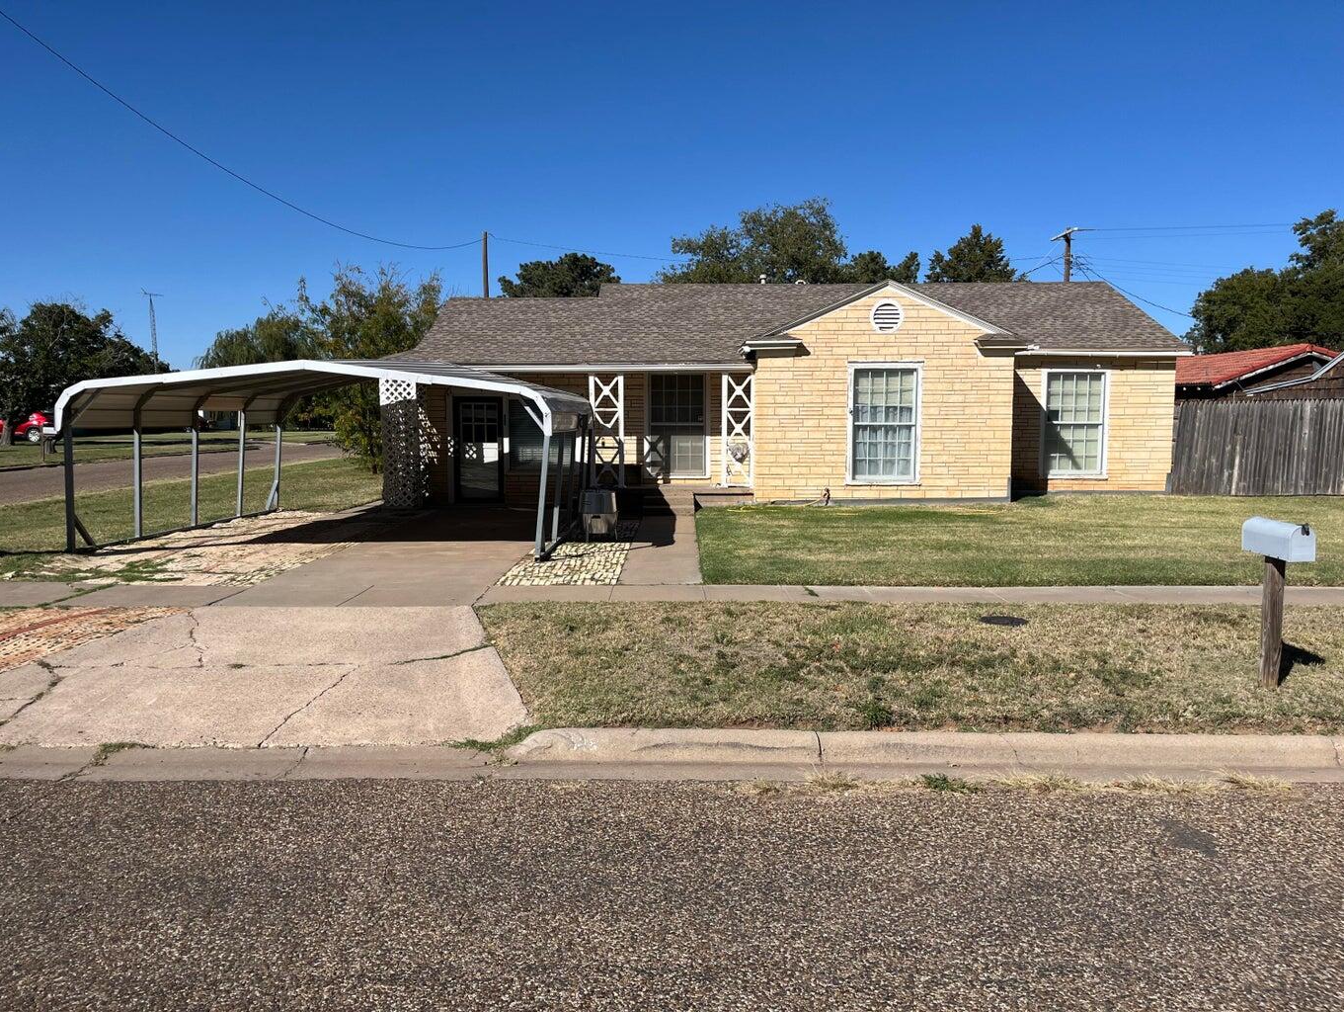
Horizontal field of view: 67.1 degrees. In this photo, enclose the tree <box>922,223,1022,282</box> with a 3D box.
[{"bbox_3d":[11.209,-6.097,37.611,4.192,8.560,4.192,0,5,0],"label":"tree"}]

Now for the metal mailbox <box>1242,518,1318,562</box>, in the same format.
[{"bbox_3d":[3.835,0.211,6.413,0.170,0.223,0.500,0,5,0],"label":"metal mailbox"}]

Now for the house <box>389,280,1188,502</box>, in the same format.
[{"bbox_3d":[2.550,-2.661,22.002,14.800,4.609,9.700,0,5,1],"label":"house"}]

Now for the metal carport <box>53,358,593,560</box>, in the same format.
[{"bbox_3d":[-4.332,-0.817,15.111,5.876,2.337,6.250,0,5,1],"label":"metal carport"}]

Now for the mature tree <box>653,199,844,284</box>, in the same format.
[{"bbox_3d":[3.219,-6.953,39.543,7.842,9.929,7.842,0,5,0],"label":"mature tree"}]

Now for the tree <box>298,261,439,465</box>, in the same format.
[{"bbox_3d":[-8.276,-3.767,28.279,4.255,5.753,4.255,0,5,0],"label":"tree"}]

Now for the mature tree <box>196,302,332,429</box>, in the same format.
[{"bbox_3d":[-26.327,-8.644,65.495,9.525,8.953,9.525,0,5,0],"label":"mature tree"}]

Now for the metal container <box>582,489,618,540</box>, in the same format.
[{"bbox_3d":[-0.976,0.108,13.511,0.512,0.682,0.500,0,5,1],"label":"metal container"}]

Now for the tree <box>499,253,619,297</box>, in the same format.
[{"bbox_3d":[-4.993,-6.729,44.582,5.559,8.600,5.559,0,5,0],"label":"tree"}]

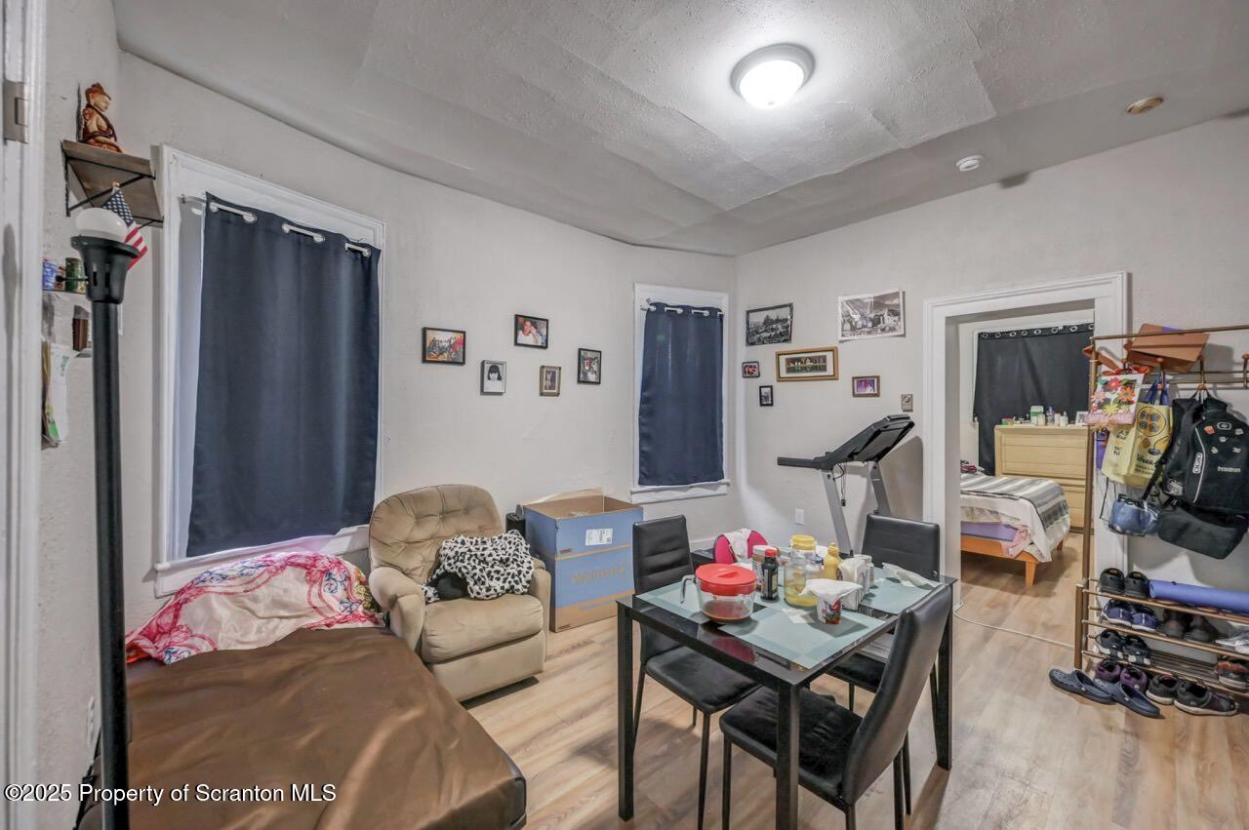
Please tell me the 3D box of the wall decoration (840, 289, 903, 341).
[{"bbox_3d":[1.865,-0.752,3.676,0.020,0.335,0.455,0,0,-42],"label":"wall decoration"}]

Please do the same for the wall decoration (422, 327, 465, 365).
[{"bbox_3d":[-1.149,-0.436,3.109,0.268,0.220,0.022,0,0,-42],"label":"wall decoration"}]

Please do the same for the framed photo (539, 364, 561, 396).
[{"bbox_3d":[-0.561,-0.253,3.663,0.178,0.222,0.022,0,0,-42],"label":"framed photo"}]

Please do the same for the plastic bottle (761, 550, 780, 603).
[{"bbox_3d":[0.508,0.556,1.695,0.061,0.168,0.061,0,0,0],"label":"plastic bottle"}]

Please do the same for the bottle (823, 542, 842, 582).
[{"bbox_3d":[0.771,0.564,1.800,0.064,0.182,0.055,0,0,26],"label":"bottle"}]

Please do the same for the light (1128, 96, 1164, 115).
[{"bbox_3d":[2.530,-1.500,2.360,0.125,0.030,0.125,0,0,44],"label":"light"}]

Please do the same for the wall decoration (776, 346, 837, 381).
[{"bbox_3d":[1.489,-0.407,4.000,0.530,0.262,0.030,0,0,45],"label":"wall decoration"}]

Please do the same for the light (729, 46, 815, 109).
[{"bbox_3d":[0.645,-1.425,2.120,0.355,0.130,0.355,0,0,0],"label":"light"}]

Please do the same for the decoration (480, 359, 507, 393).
[{"bbox_3d":[-0.893,-0.257,3.325,0.160,0.215,0.035,0,0,-42],"label":"decoration"}]

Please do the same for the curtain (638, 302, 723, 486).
[{"bbox_3d":[0.506,-0.183,4.341,0.810,1.590,0.075,0,0,-19],"label":"curtain"}]

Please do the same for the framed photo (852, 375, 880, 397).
[{"bbox_3d":[1.845,-0.214,3.699,0.022,0.157,0.200,0,0,-42],"label":"framed photo"}]

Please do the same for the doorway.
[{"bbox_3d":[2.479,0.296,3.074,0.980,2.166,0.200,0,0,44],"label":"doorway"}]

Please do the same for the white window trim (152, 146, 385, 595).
[{"bbox_3d":[-1.660,-0.180,2.435,0.100,1.880,0.990,0,0,32],"label":"white window trim"}]

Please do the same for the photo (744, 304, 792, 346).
[{"bbox_3d":[1.243,-0.766,4.190,0.420,0.320,0.025,0,0,44],"label":"photo"}]

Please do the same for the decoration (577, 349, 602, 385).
[{"bbox_3d":[-0.275,-0.384,3.901,0.219,0.273,0.022,0,0,-42],"label":"decoration"}]

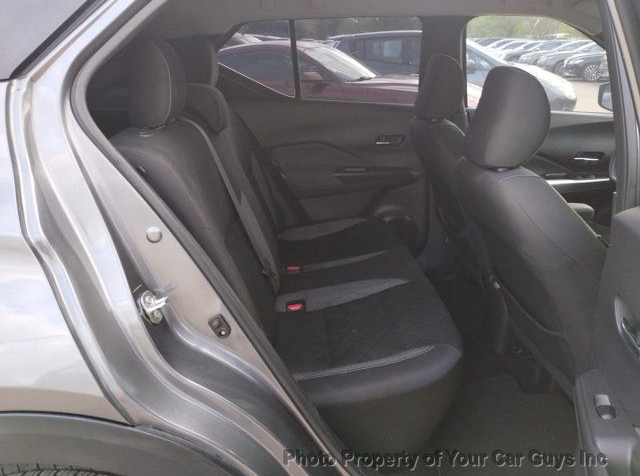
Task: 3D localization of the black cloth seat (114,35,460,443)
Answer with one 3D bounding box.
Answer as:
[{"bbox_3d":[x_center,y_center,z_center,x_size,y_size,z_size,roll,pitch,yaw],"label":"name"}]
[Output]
[{"bbox_3d":[-0.064,-0.100,1.706,0.897,1.043,1.248,-1,21,-4],"label":"black cloth seat"}]

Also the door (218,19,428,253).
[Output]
[{"bbox_3d":[-0.021,-0.412,2.312,1.053,1.053,0.234,-1,21,-4],"label":"door"}]

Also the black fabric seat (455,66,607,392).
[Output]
[{"bbox_3d":[0.776,0.026,1.460,0.858,0.975,0.507,-1,21,-4],"label":"black fabric seat"}]

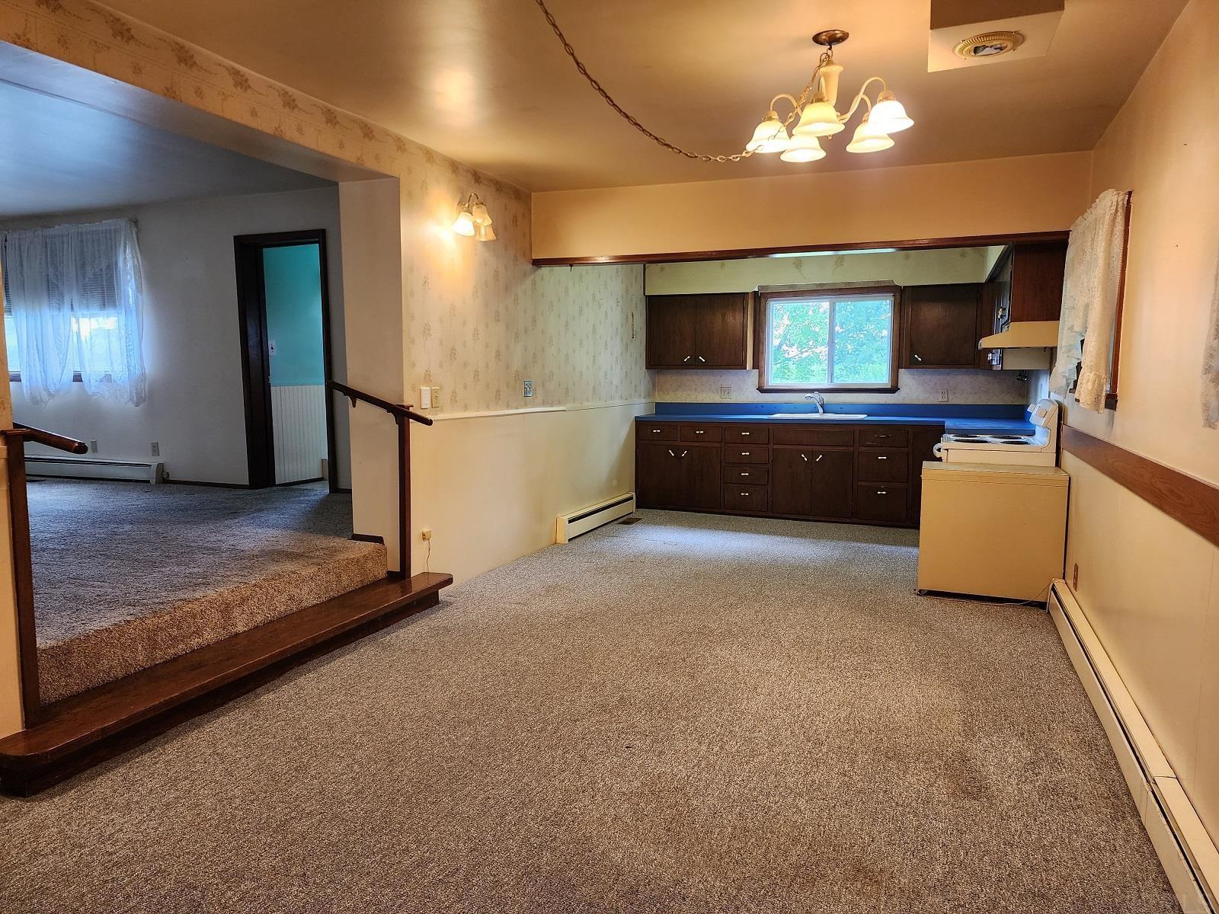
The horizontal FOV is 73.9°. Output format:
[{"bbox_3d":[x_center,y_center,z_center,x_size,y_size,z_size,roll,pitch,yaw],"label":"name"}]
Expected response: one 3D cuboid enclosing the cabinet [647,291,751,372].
[{"bbox_3d":[0.898,-1.234,8.035,1.025,0.740,0.320,3,6,22],"label":"cabinet"}]

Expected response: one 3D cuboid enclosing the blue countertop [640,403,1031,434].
[{"bbox_3d":[1.806,-0.345,7.130,3.460,0.160,1.460,3,6,22],"label":"blue countertop"}]

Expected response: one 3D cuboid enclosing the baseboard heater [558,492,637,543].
[{"bbox_3d":[-0.079,0.509,7.115,0.085,0.195,1.580,3,6,22],"label":"baseboard heater"}]

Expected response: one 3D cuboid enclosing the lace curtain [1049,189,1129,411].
[{"bbox_3d":[2.356,-0.714,4.046,0.120,0.970,1.330,3,6,22],"label":"lace curtain"}]

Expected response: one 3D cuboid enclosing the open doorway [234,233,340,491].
[{"bbox_3d":[-2.601,-0.766,6.643,0.936,2.090,0.140,3,6,22],"label":"open doorway"}]

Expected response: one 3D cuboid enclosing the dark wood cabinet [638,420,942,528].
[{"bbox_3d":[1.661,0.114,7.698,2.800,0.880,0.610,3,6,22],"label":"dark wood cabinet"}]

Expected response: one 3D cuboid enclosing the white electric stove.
[{"bbox_3d":[2.555,0.191,5.462,0.710,1.185,0.760,3,6,22],"label":"white electric stove"}]

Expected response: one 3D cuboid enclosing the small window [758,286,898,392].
[{"bbox_3d":[2.065,-1.097,7.703,1.305,0.980,0.110,3,6,22],"label":"small window"}]

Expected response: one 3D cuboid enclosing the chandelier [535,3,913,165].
[{"bbox_3d":[0.440,-1.355,3.001,1.450,0.470,0.640,-1,6,-15],"label":"chandelier"}]

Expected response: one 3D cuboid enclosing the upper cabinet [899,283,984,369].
[{"bbox_3d":[2.954,-1.144,7.195,0.700,0.740,0.320,3,6,22],"label":"upper cabinet"}]

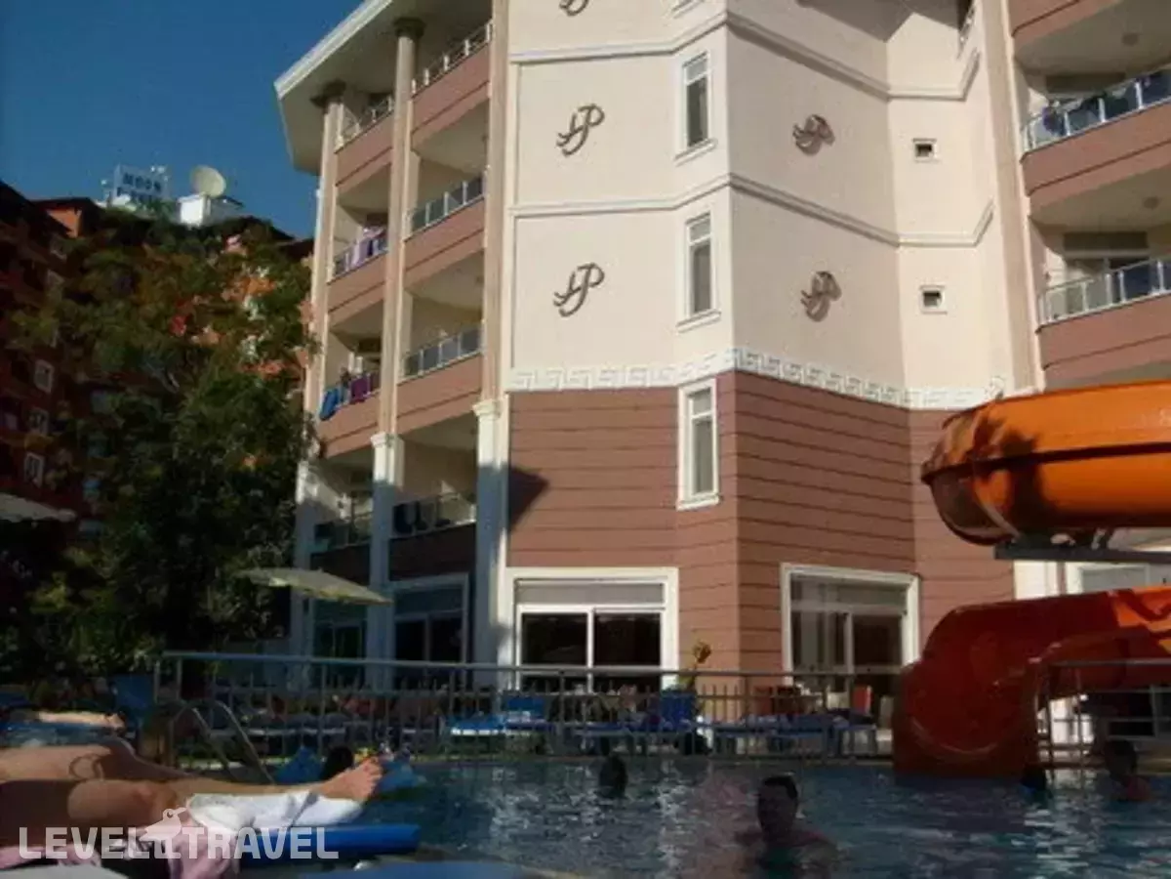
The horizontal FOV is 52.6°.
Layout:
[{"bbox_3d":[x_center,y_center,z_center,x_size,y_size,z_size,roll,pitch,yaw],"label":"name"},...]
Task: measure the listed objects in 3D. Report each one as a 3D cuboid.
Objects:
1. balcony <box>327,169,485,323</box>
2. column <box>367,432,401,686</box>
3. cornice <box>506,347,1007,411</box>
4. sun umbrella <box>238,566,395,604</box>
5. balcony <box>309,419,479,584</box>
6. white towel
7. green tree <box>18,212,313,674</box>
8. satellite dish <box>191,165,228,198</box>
[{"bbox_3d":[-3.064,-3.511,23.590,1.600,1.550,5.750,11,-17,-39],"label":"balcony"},{"bbox_3d":[-3.768,2.599,21.825,0.500,5.345,0.500,11,-17,-39],"label":"column"},{"bbox_3d":[3.011,-1.020,19.759,8.753,0.450,2.277,1,-13,-4],"label":"cornice"},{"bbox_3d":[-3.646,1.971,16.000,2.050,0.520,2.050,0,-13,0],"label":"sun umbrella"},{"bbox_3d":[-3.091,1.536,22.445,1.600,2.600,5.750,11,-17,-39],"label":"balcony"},{"bbox_3d":[-0.735,0.883,2.800,0.420,0.120,0.250,0,-13,0],"label":"white towel"},{"bbox_3d":[-7.128,0.349,20.168,5.200,8.967,4.800,0,-13,0],"label":"green tree"},{"bbox_3d":[-19.113,-13.031,60.000,1.850,1.850,0.700,4,-13,-17],"label":"satellite dish"}]

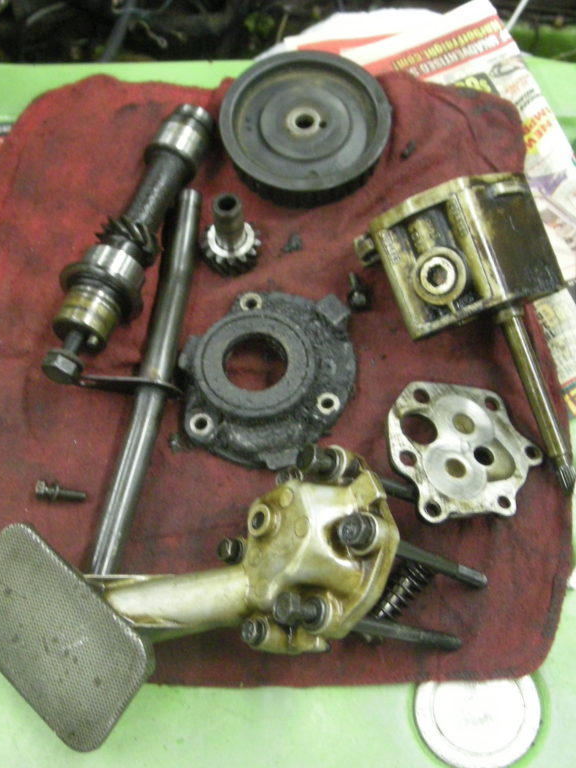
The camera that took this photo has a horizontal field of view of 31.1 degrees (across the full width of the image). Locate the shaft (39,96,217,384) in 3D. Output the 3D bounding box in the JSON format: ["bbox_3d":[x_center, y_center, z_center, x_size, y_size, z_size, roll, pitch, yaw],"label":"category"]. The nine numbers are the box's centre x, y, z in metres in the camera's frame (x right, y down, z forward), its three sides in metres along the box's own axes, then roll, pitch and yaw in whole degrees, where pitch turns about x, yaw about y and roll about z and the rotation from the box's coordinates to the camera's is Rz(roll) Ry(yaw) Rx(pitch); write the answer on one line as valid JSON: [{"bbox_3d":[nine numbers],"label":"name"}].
[{"bbox_3d":[-0.087,-0.083,0.570,0.048,0.041,0.187,20,68,8],"label":"shaft"}]

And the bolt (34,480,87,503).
[{"bbox_3d":[-0.115,0.055,0.526,0.027,0.009,0.009,11,67,5],"label":"bolt"}]

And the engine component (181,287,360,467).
[{"bbox_3d":[-0.011,-0.004,0.547,0.095,0.021,0.097,0,66,0],"label":"engine component"}]

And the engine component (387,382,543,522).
[{"bbox_3d":[0.092,0.033,0.535,0.077,0.011,0.077,-5,66,-2],"label":"engine component"}]

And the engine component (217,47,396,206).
[{"bbox_3d":[0.010,-0.150,0.609,0.100,0.021,0.100,0,66,0],"label":"engine component"}]

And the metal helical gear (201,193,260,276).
[{"bbox_3d":[-0.032,-0.085,0.567,0.035,0.046,0.035,0,66,0],"label":"metal helical gear"}]

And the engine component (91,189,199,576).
[{"bbox_3d":[-0.075,-0.008,0.550,0.013,0.013,0.232,8,67,4],"label":"engine component"}]

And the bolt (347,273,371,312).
[{"bbox_3d":[0.038,-0.052,0.573,0.011,0.011,0.024,-11,67,-5],"label":"bolt"}]

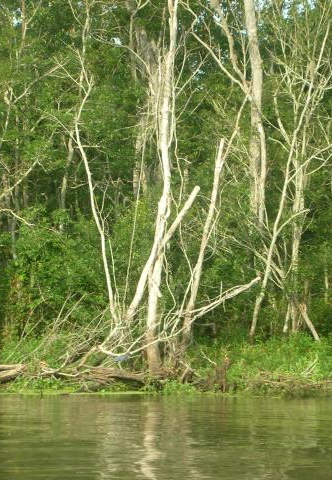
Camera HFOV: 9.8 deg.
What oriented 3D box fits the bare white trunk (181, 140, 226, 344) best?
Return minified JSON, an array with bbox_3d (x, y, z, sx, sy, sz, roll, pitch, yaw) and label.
[{"bbox_3d":[0.788,0.057,40.000,0.260,4.340,0.260,10,-2,0],"label":"bare white trunk"}]

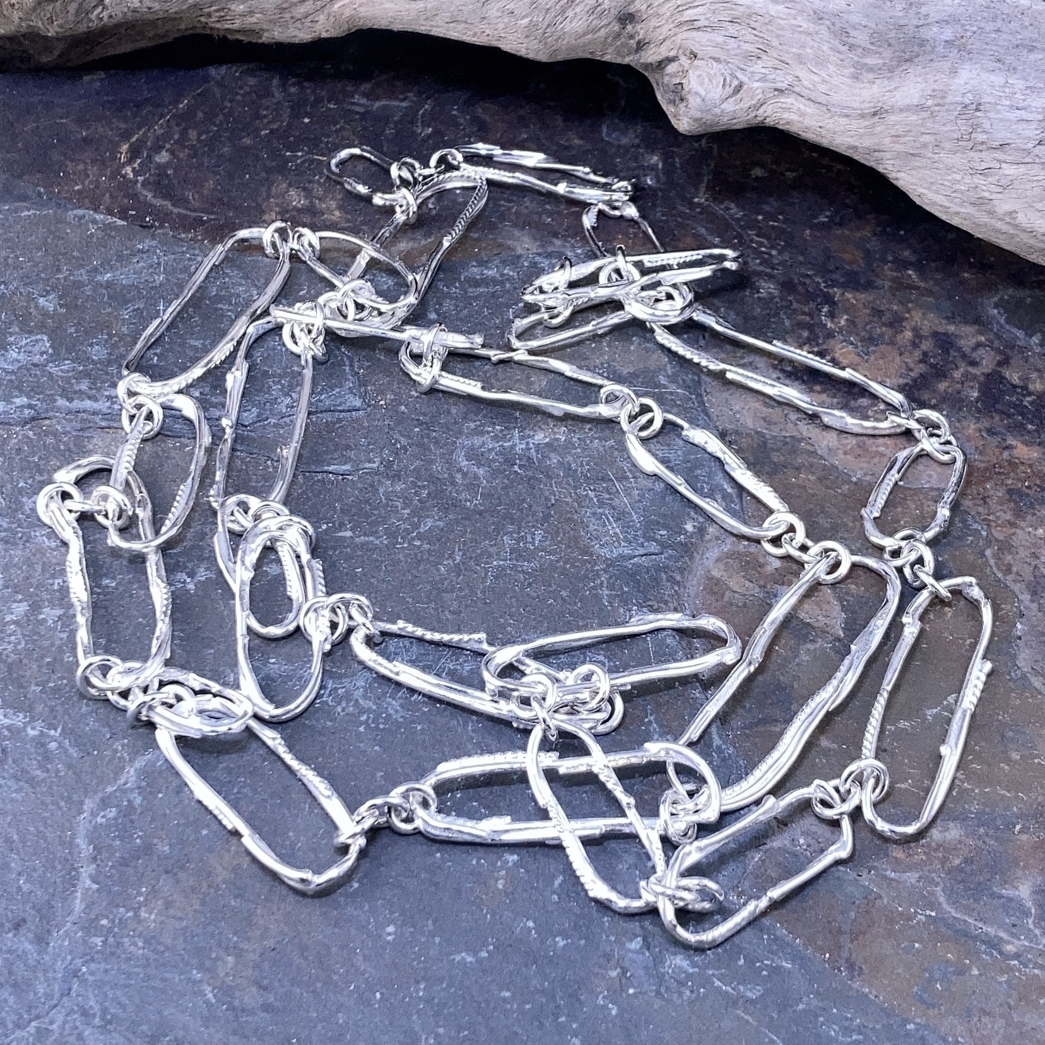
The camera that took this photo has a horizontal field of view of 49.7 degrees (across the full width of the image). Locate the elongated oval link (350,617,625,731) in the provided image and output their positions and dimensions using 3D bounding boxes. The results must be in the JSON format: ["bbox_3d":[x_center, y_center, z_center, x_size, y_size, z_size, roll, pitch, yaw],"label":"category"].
[{"bbox_3d":[-0.006,0.024,0.179,0.045,0.004,0.012,20,57,14],"label":"elongated oval link"}]

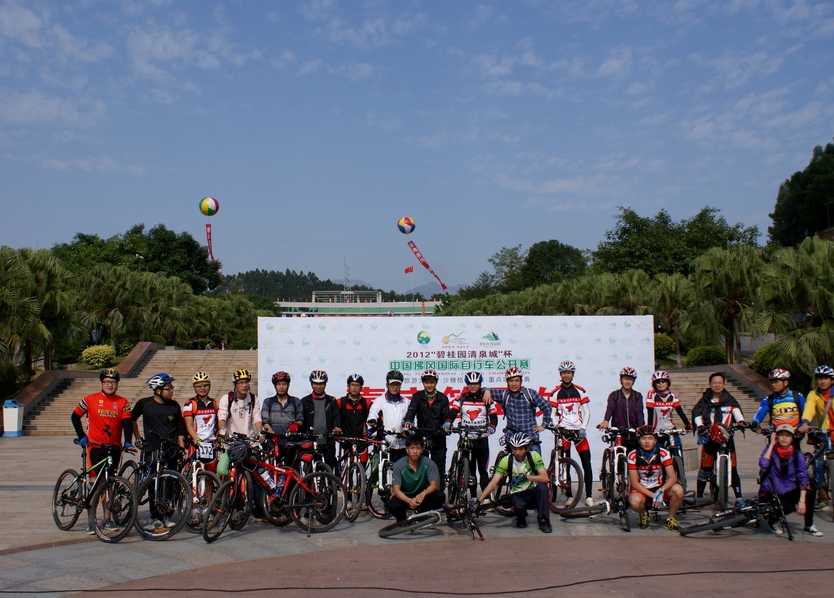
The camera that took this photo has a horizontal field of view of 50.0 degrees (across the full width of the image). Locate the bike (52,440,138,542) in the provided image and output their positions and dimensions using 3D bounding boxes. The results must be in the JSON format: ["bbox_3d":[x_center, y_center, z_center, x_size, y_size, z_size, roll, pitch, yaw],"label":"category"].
[{"bbox_3d":[-3.458,1.995,9.478,0.640,1.020,1.740,5,-8,-44],"label":"bike"}]

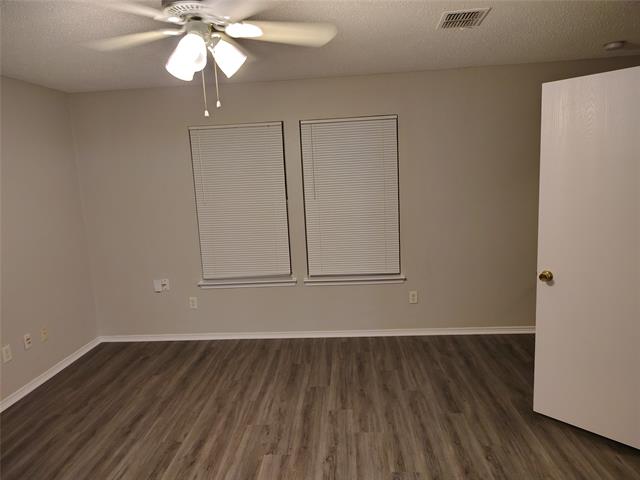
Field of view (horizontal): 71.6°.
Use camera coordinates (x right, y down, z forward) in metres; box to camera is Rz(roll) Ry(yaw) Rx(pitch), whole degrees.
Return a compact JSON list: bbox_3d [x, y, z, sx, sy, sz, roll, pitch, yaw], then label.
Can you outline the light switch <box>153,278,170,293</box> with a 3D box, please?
[{"bbox_3d":[-1.557,0.454,4.360,0.160,0.125,0.025,-2,9,4],"label":"light switch"}]

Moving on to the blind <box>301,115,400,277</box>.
[{"bbox_3d":[0.295,-0.378,4.142,0.885,1.475,0.045,-2,9,4],"label":"blind"}]

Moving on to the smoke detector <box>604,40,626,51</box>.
[{"bbox_3d":[2.183,-1.434,3.286,0.140,0.037,0.140,-2,9,4],"label":"smoke detector"}]

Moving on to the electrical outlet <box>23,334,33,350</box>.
[{"bbox_3d":[-2.304,0.800,3.507,0.012,0.118,0.072,-2,9,4],"label":"electrical outlet"}]

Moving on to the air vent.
[{"bbox_3d":[0.822,-1.262,2.548,0.250,0.016,0.298,-2,9,4],"label":"air vent"}]

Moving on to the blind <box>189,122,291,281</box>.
[{"bbox_3d":[-0.743,-0.347,4.221,0.885,1.475,0.045,-2,9,4],"label":"blind"}]

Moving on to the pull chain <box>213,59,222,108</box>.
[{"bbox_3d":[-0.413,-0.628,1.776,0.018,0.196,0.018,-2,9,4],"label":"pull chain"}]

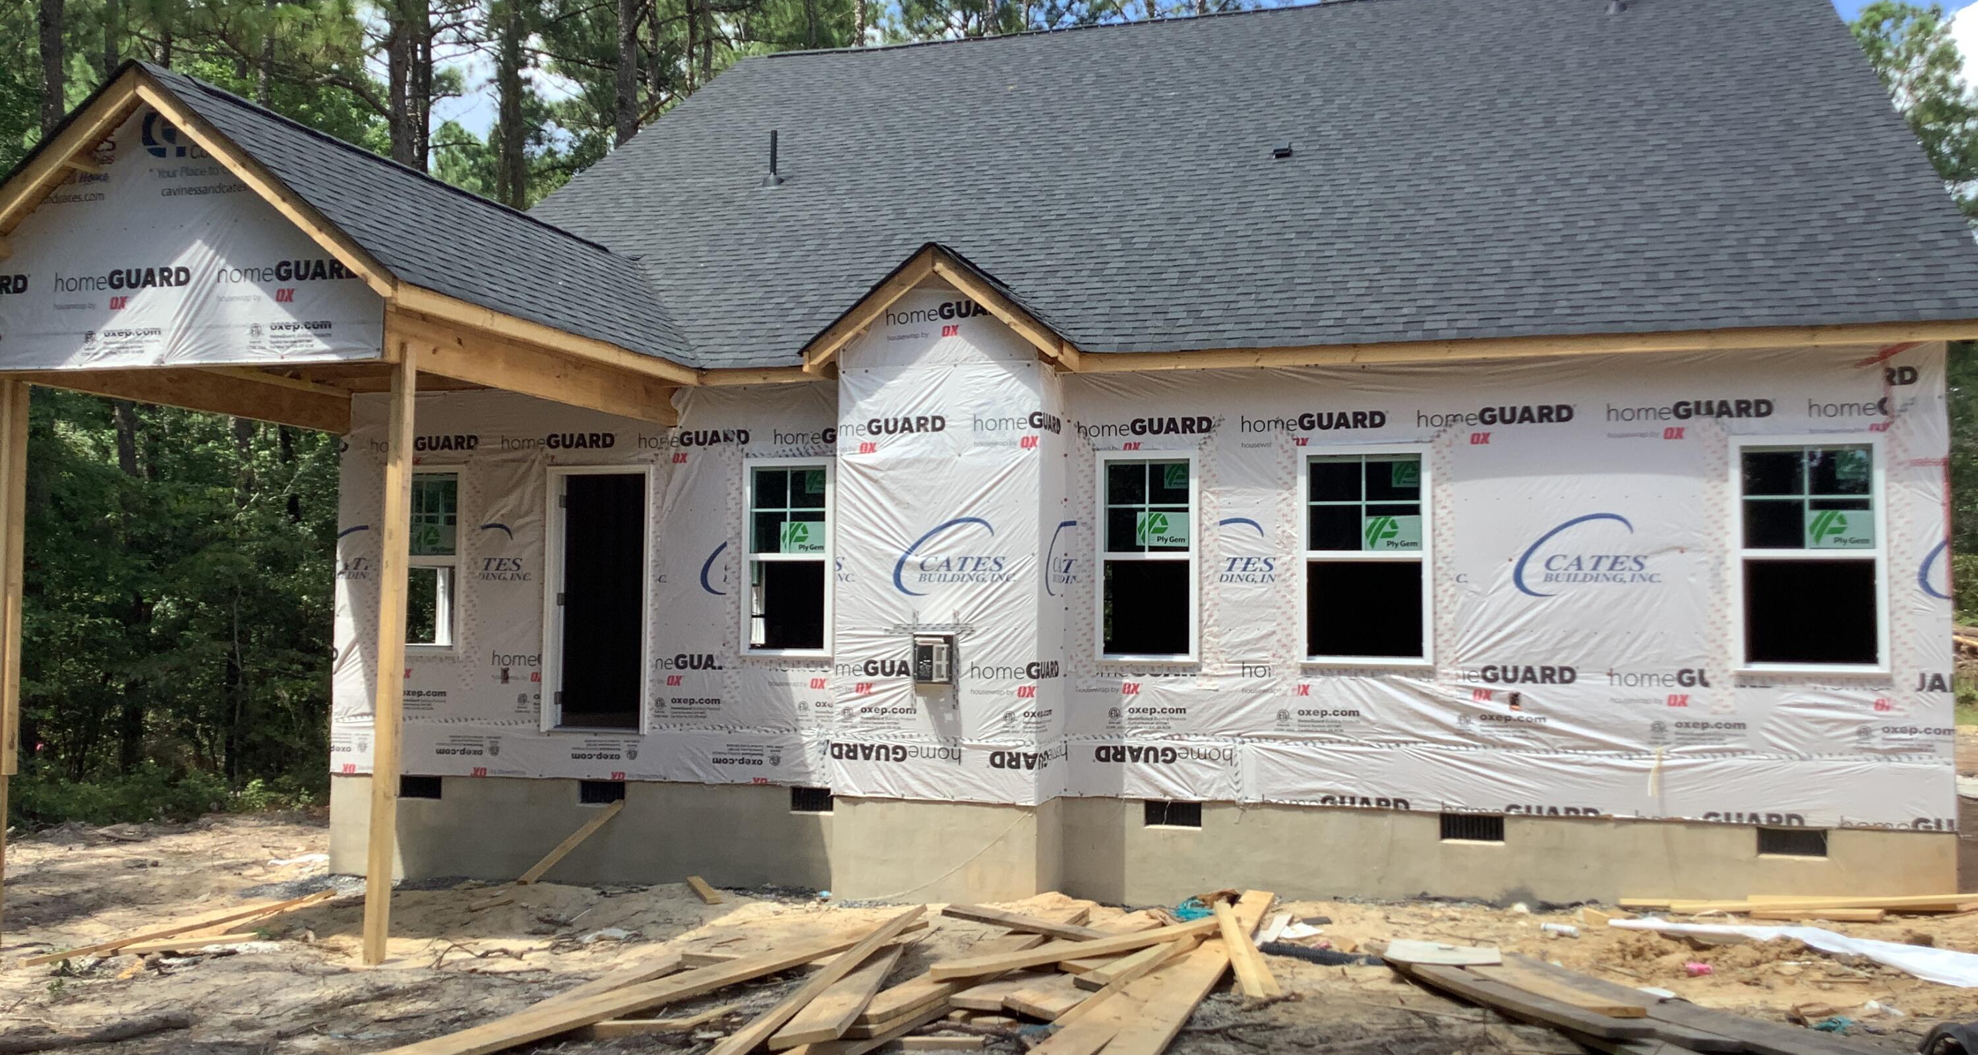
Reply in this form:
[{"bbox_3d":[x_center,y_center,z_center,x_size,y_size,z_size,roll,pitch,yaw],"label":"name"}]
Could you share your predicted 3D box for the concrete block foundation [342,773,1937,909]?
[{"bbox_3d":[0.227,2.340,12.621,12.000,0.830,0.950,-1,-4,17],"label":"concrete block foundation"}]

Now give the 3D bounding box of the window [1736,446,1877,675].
[{"bbox_3d":[5.296,0.170,11.447,0.919,1.519,0.100,-1,-4,17],"label":"window"}]

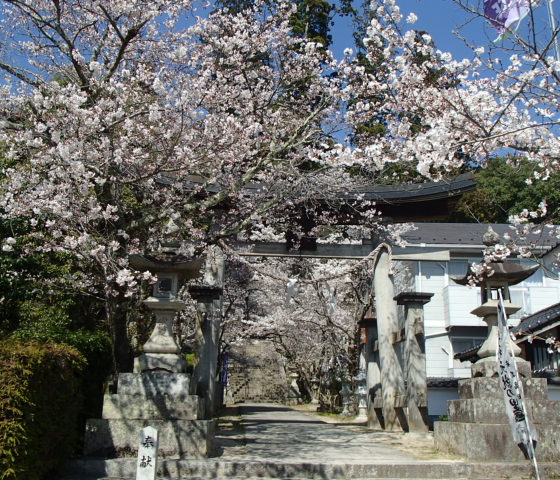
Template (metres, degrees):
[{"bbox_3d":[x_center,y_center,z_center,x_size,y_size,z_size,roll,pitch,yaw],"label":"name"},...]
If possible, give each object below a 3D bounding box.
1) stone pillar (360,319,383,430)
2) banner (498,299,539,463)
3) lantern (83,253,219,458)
[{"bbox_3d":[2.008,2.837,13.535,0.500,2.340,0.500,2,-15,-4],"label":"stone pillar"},{"bbox_3d":[2.731,1.596,7.243,0.360,1.750,0.120,-8,-16,19],"label":"banner"},{"bbox_3d":[-1.676,1.446,8.926,1.500,3.020,1.500,1,-15,-2],"label":"lantern"}]

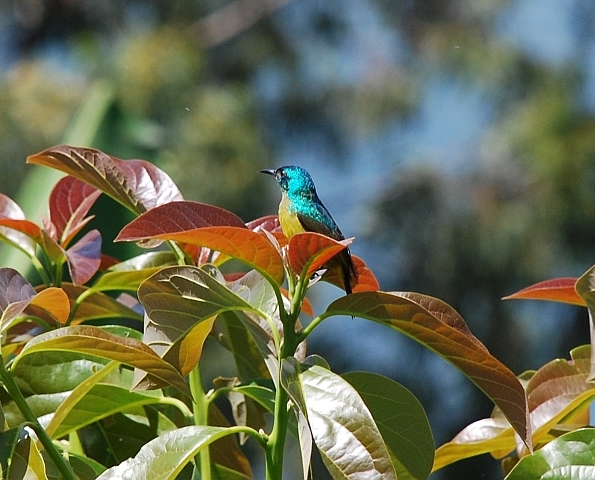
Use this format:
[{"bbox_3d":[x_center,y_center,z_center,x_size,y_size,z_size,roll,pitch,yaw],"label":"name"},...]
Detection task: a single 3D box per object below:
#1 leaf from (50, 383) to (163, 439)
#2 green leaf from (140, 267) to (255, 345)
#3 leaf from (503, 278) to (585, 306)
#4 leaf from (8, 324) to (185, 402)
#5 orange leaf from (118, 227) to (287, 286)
[{"bbox_3d":[-0.118,0.106,2.500,0.076,0.026,0.038,-19,3,-21],"label":"leaf"},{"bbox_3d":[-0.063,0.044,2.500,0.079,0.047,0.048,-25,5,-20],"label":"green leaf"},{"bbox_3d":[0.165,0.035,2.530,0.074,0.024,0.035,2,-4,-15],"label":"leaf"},{"bbox_3d":[-0.121,0.076,2.480,0.113,0.041,0.043,13,-1,12],"label":"leaf"},{"bbox_3d":[-0.060,0.008,2.500,0.105,0.040,0.046,9,-6,-15],"label":"orange leaf"}]

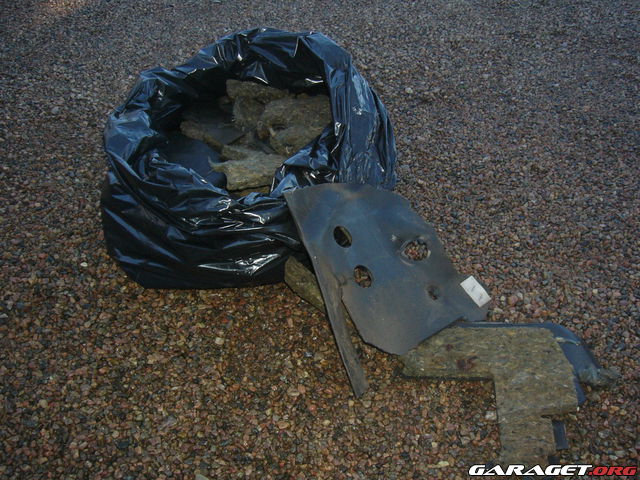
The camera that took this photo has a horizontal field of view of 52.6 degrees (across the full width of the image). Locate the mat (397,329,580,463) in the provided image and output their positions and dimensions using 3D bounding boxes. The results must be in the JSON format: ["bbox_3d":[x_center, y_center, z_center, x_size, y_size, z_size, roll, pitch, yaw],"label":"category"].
[{"bbox_3d":[0.312,0.290,1.210,0.319,0.045,0.314,3,43,3],"label":"mat"}]

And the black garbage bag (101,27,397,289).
[{"bbox_3d":[-0.160,-0.222,1.543,0.645,0.340,0.600,0,43,0],"label":"black garbage bag"}]

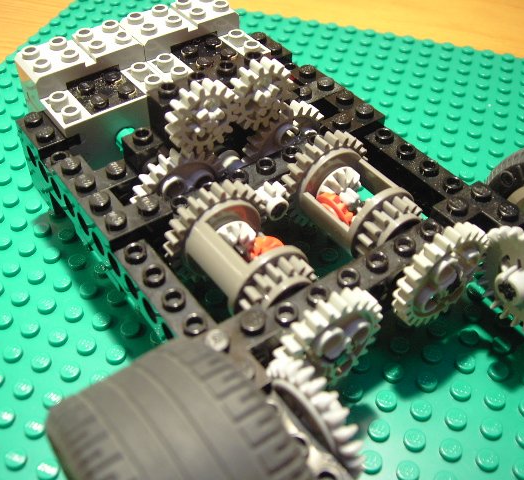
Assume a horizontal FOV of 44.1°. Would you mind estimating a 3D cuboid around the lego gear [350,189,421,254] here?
[{"bbox_3d":[0.029,-0.002,0.149,0.020,0.020,0.007,-27,51,-25],"label":"lego gear"}]

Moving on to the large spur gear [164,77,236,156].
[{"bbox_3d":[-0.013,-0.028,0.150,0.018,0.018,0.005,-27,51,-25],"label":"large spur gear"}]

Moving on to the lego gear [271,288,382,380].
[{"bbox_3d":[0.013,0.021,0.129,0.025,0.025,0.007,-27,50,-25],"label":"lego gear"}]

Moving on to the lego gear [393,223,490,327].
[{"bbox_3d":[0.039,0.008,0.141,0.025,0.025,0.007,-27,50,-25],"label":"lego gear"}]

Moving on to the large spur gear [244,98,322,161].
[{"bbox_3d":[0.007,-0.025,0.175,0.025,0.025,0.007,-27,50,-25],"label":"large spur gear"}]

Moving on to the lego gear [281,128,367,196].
[{"bbox_3d":[0.016,-0.015,0.165,0.025,0.025,0.007,-27,50,-25],"label":"lego gear"}]

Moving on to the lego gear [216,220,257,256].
[{"bbox_3d":[-0.006,0.002,0.146,0.013,0.013,0.005,-27,51,-25],"label":"lego gear"}]

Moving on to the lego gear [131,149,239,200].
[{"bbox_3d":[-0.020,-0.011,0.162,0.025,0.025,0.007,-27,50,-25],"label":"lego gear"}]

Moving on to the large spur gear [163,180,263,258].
[{"bbox_3d":[-0.010,-0.001,0.149,0.026,0.026,0.006,-27,51,-25],"label":"large spur gear"}]

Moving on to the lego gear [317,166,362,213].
[{"bbox_3d":[0.020,-0.011,0.161,0.014,0.014,0.005,-27,50,-25],"label":"lego gear"}]

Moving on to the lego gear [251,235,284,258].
[{"bbox_3d":[0.000,0.005,0.146,0.005,0.013,0.013,0,35,-45],"label":"lego gear"}]

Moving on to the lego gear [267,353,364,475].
[{"bbox_3d":[0.008,0.032,0.115,0.006,0.025,0.025,-27,51,-25],"label":"lego gear"}]

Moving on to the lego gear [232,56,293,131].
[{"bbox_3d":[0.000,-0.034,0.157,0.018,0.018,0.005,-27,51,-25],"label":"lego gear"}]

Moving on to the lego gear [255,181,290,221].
[{"bbox_3d":[0.002,-0.009,0.157,0.010,0.010,0.008,-27,51,-25],"label":"lego gear"}]

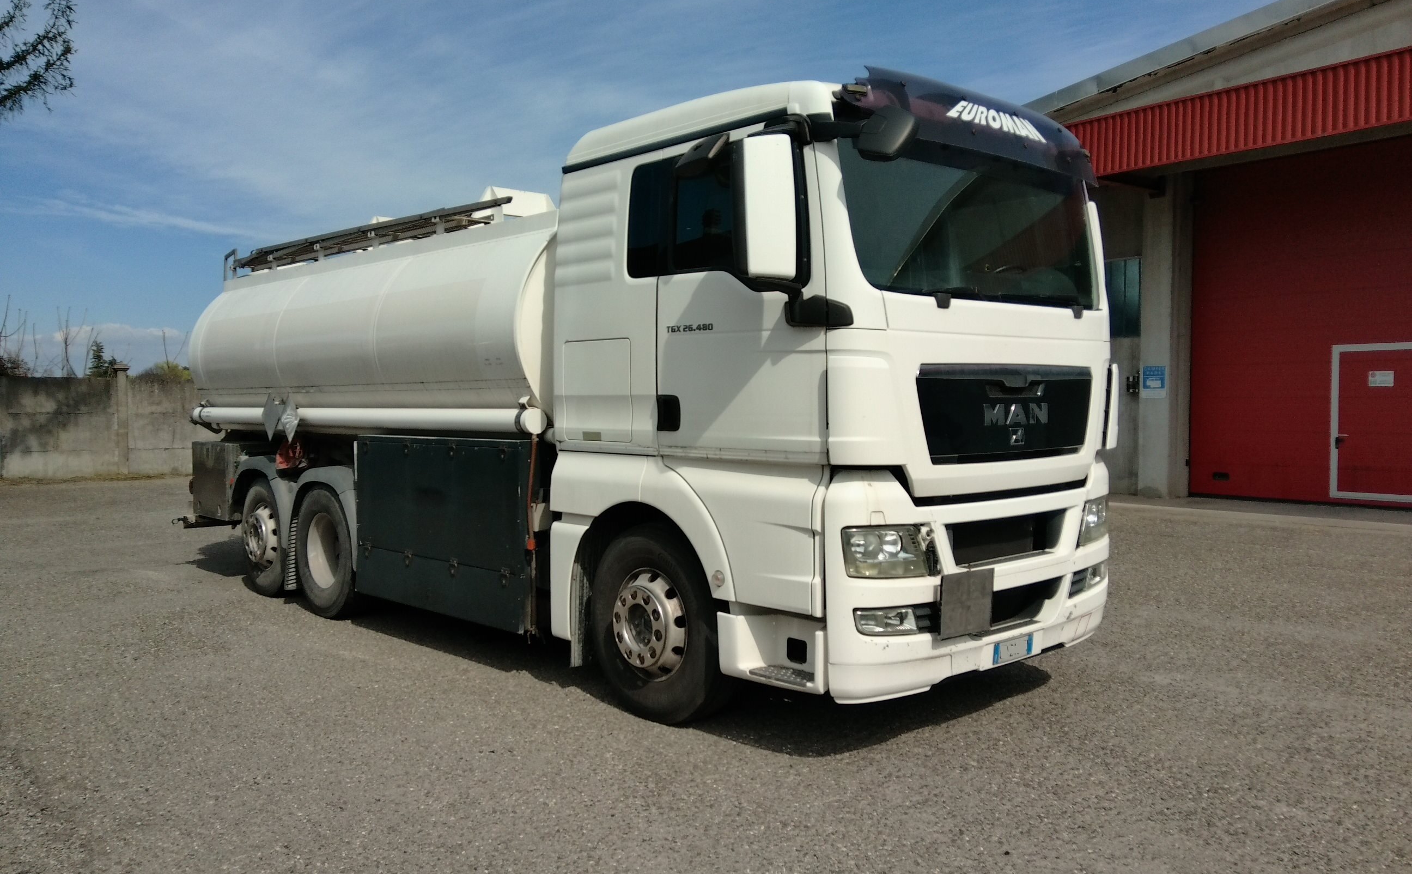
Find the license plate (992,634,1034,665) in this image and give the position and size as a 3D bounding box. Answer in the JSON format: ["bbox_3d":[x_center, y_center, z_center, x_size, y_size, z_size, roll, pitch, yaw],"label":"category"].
[{"bbox_3d":[1.559,1.074,5.364,0.360,0.110,0.020,-2,2,-44],"label":"license plate"}]

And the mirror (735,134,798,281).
[{"bbox_3d":[0.269,-1.011,4.661,0.230,0.615,0.150,-1,2,-24],"label":"mirror"}]

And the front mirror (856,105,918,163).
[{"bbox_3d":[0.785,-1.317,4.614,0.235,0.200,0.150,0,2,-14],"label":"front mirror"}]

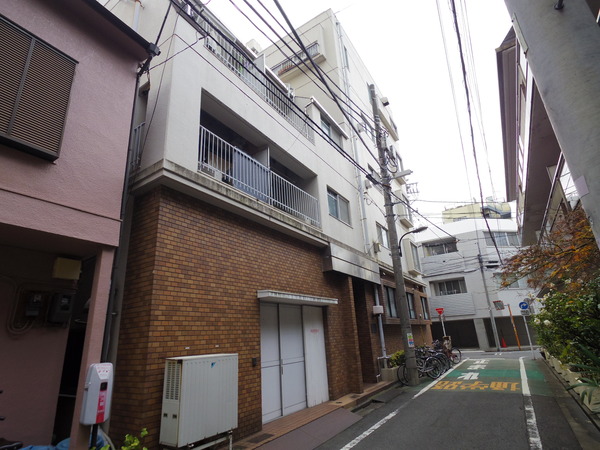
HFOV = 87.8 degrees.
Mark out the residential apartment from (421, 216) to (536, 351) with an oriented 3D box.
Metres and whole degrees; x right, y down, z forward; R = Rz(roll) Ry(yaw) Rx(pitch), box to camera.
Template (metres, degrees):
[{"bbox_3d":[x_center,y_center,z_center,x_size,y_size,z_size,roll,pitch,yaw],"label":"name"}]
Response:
[{"bbox_3d":[13.941,4.874,24.979,8.600,9.200,7.200,-12,-21,25],"label":"residential apartment"}]

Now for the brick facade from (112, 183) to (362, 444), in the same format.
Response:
[{"bbox_3d":[-0.571,2.037,6.744,1.150,3.850,6.100,-14,-22,30],"label":"brick facade"}]

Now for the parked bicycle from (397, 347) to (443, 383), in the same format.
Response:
[{"bbox_3d":[3.934,4.576,10.314,1.750,1.060,0.580,4,-20,-18],"label":"parked bicycle"}]

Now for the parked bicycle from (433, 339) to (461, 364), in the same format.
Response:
[{"bbox_3d":[6.606,5.787,14.239,1.750,1.120,0.580,3,-20,-15],"label":"parked bicycle"}]

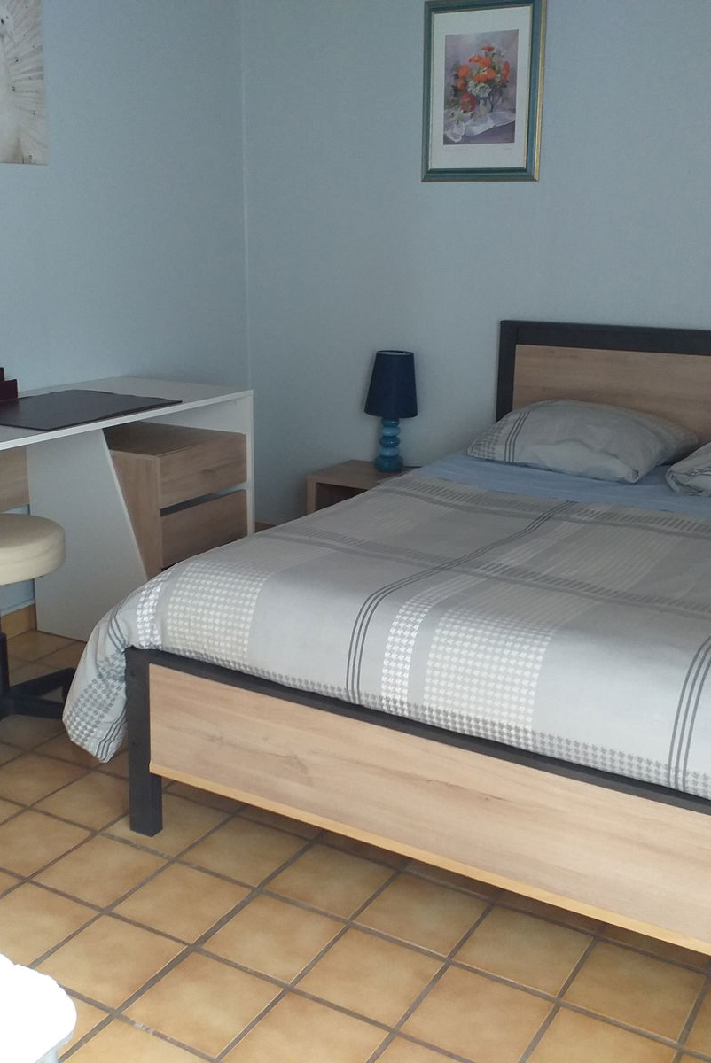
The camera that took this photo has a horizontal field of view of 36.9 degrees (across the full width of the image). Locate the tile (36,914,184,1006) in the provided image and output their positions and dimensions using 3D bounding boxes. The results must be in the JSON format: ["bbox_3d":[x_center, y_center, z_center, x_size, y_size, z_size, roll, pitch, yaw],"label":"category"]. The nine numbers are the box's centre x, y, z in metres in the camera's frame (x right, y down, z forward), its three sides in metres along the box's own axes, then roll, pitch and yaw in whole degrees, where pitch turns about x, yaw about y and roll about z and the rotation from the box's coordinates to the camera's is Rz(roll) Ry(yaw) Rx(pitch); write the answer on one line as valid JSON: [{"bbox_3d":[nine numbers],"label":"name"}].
[{"bbox_3d":[-0.436,0.767,1.902,0.195,0.010,0.195,9,17,28],"label":"tile"}]

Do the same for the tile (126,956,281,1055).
[{"bbox_3d":[-0.255,0.798,1.799,0.195,0.010,0.195,9,17,28],"label":"tile"}]

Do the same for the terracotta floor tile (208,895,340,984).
[{"bbox_3d":[-0.151,0.754,1.977,0.195,0.010,0.195,9,17,28],"label":"terracotta floor tile"}]

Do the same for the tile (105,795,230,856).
[{"bbox_3d":[-0.414,0.651,2.351,0.195,0.010,0.195,9,17,28],"label":"tile"}]

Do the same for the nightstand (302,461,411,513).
[{"bbox_3d":[0.099,0.007,3.971,0.460,0.438,0.332,10,18,30],"label":"nightstand"}]

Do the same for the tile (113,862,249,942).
[{"bbox_3d":[-0.344,0.739,2.112,0.195,0.012,0.195,9,17,28],"label":"tile"}]

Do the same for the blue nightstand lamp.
[{"bbox_3d":[0.128,-0.432,3.921,0.215,0.436,0.215,1,15,0],"label":"blue nightstand lamp"}]

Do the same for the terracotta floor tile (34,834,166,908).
[{"bbox_3d":[-0.530,0.710,2.210,0.195,0.012,0.195,9,17,28],"label":"terracotta floor tile"}]

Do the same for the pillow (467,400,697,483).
[{"bbox_3d":[0.691,-0.315,3.358,0.580,0.190,0.480,10,18,30],"label":"pillow"}]

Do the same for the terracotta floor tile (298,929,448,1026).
[{"bbox_3d":[0.028,0.783,1.879,0.195,0.010,0.195,9,17,28],"label":"terracotta floor tile"}]

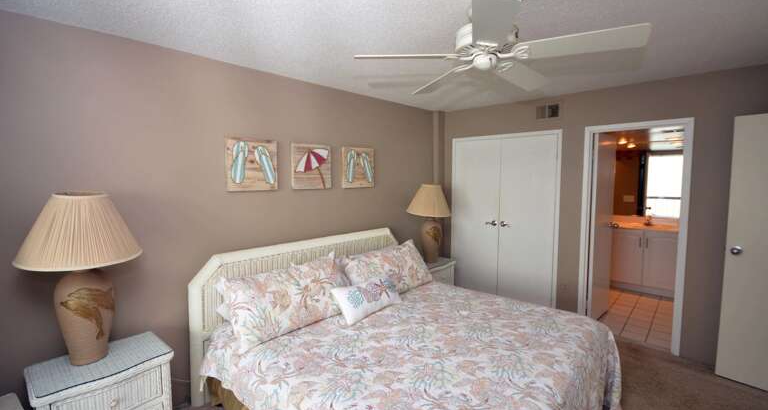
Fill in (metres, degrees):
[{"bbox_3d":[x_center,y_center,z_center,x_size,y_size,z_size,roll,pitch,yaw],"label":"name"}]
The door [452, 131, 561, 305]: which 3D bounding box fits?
[{"bbox_3d":[1.359,0.255,3.738,1.200,2.060,0.060,3,5,38],"label":"door"}]

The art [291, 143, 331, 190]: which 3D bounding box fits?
[{"bbox_3d":[-0.641,-0.338,2.879,0.375,0.391,0.035,-4,6,-43],"label":"art"}]

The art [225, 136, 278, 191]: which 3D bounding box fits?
[{"bbox_3d":[-1.028,-0.312,2.519,0.394,0.403,0.035,-4,6,-43],"label":"art"}]

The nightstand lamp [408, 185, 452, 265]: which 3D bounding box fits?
[{"bbox_3d":[0.570,0.232,3.768,0.510,0.900,0.510,0,4,0],"label":"nightstand lamp"}]

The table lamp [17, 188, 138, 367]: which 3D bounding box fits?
[{"bbox_3d":[-1.601,0.390,1.719,0.505,0.890,0.505,-4,6,-43],"label":"table lamp"}]

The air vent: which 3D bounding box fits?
[{"bbox_3d":[1.726,-0.981,3.367,0.231,0.137,0.020,3,5,38],"label":"air vent"}]

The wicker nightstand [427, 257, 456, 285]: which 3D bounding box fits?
[{"bbox_3d":[0.536,0.984,3.760,0.550,0.610,0.390,-4,6,-43],"label":"wicker nightstand"}]

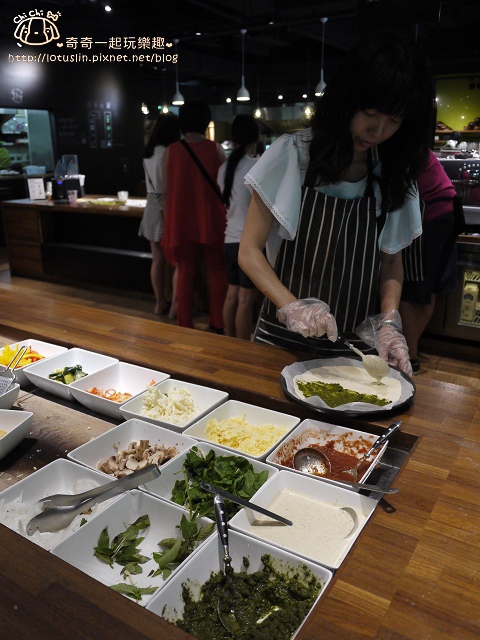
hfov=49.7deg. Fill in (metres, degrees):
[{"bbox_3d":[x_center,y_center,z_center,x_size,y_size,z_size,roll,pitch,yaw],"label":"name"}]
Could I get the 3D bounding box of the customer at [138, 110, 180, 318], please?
[{"bbox_3d":[-0.616,-0.824,4.224,0.400,1.610,0.290,5,18,18],"label":"customer"}]

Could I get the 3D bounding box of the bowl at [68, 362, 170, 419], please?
[{"bbox_3d":[-0.283,0.178,1.238,0.168,0.067,0.168,10,20,30],"label":"bowl"}]

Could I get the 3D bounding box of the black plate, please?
[{"bbox_3d":[0.242,0.153,1.190,0.312,0.028,0.312,-1,17,0],"label":"black plate"}]

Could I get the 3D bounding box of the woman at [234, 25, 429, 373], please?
[{"bbox_3d":[0.260,0.056,1.474,0.470,1.550,0.440,6,18,19],"label":"woman"}]

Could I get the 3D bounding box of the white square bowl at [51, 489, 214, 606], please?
[{"bbox_3d":[-0.151,0.355,0.781,0.183,0.060,0.177,10,20,30],"label":"white square bowl"}]

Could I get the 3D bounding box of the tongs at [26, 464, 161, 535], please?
[{"bbox_3d":[-0.232,0.280,0.832,0.212,0.040,0.065,-18,19,-4],"label":"tongs"}]

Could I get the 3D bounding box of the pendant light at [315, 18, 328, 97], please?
[{"bbox_3d":[0.949,-3.020,5.974,0.172,0.814,0.172,-1,17,0],"label":"pendant light"}]

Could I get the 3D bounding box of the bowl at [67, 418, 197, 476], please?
[{"bbox_3d":[-0.191,0.268,0.959,0.168,0.067,0.168,10,20,30],"label":"bowl"}]

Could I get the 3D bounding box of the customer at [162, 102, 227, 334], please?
[{"bbox_3d":[-0.314,-0.725,3.827,0.480,1.650,0.300,1,18,5],"label":"customer"}]

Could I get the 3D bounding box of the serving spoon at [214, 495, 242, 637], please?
[{"bbox_3d":[-0.020,0.336,0.740,0.042,0.032,0.213,-3,32,-8],"label":"serving spoon"}]

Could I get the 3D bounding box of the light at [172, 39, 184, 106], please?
[{"bbox_3d":[-0.899,-3.565,7.475,0.176,0.882,0.176,0,17,0],"label":"light"}]

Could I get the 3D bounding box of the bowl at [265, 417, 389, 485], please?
[{"bbox_3d":[0.163,0.265,0.940,0.168,0.067,0.168,10,20,30],"label":"bowl"}]

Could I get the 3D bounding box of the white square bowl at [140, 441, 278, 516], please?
[{"bbox_3d":[-0.050,0.308,0.925,0.183,0.060,0.177,10,20,30],"label":"white square bowl"}]

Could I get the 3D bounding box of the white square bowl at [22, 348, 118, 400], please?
[{"bbox_3d":[-0.428,0.148,1.333,0.168,0.067,0.168,10,20,30],"label":"white square bowl"}]

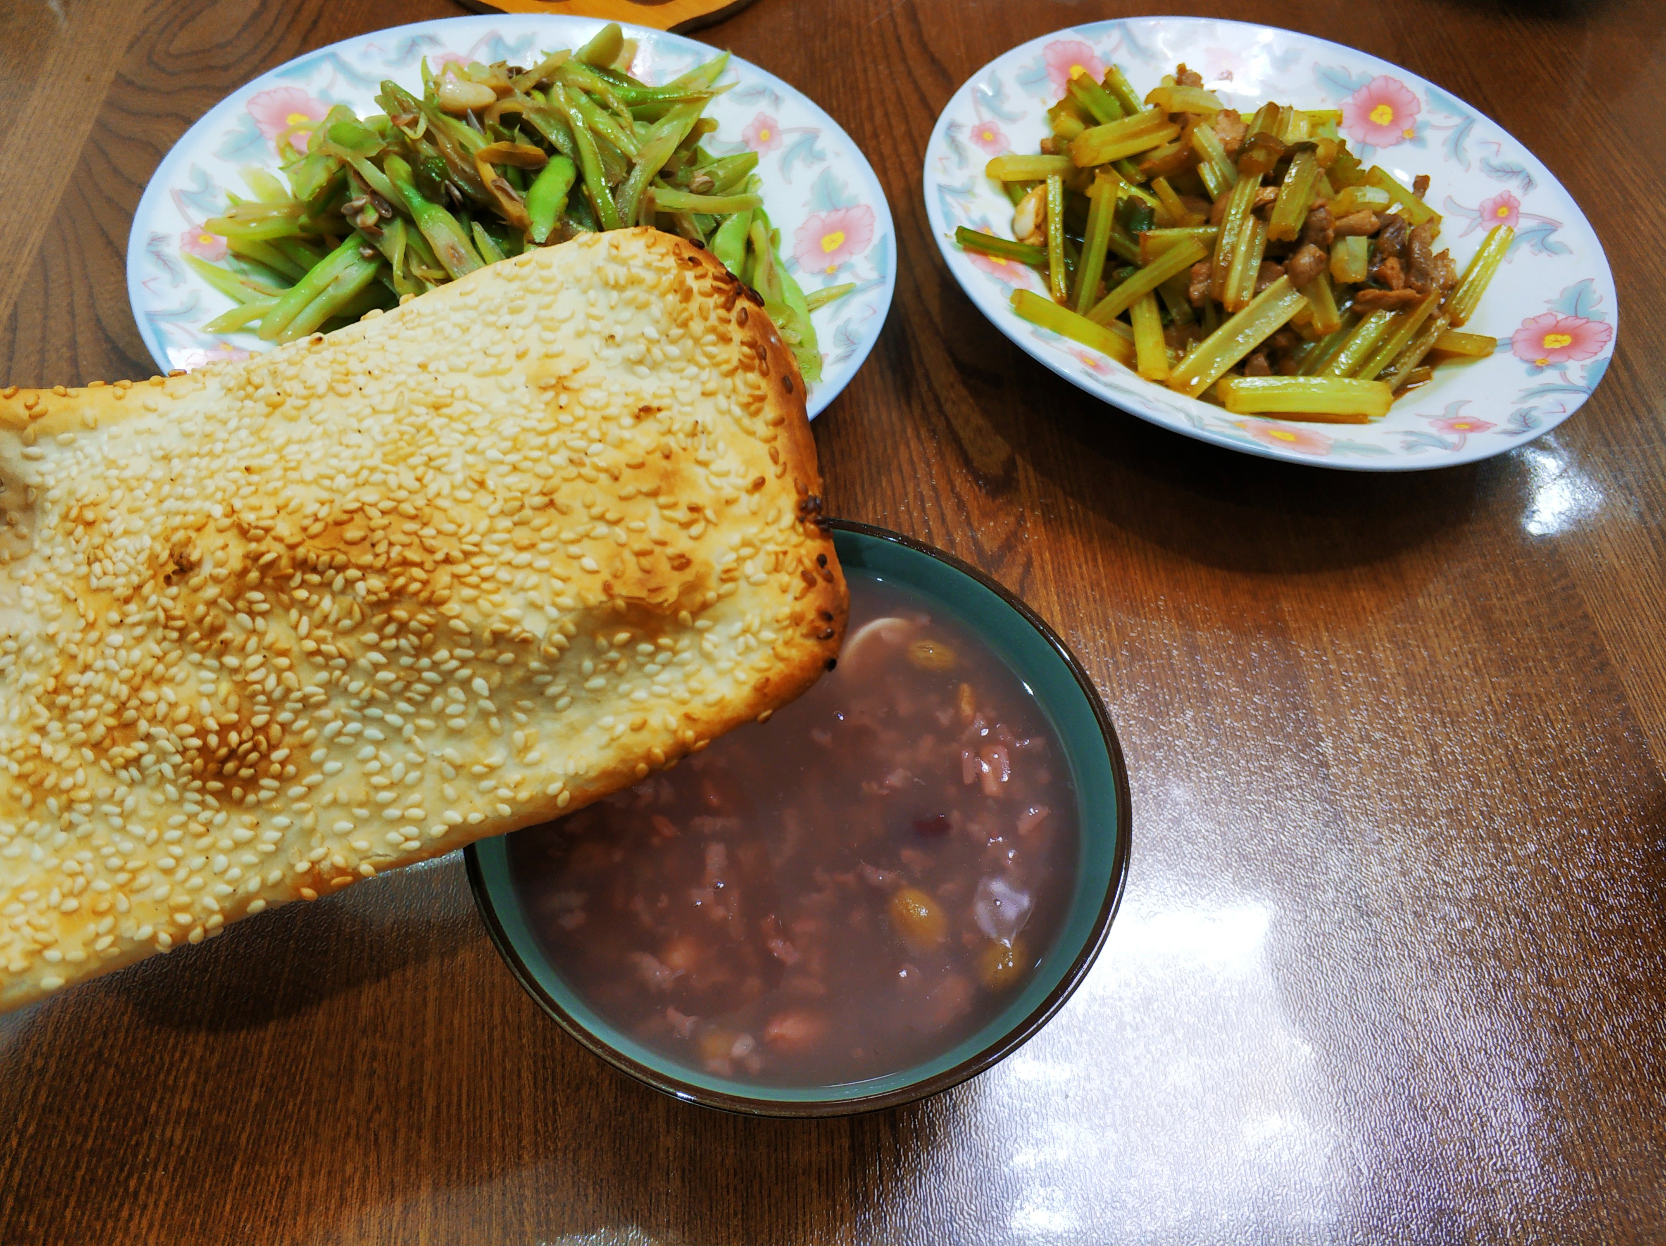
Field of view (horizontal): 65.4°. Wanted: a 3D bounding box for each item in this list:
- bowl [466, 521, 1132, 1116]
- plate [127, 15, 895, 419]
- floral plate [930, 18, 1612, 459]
[{"bbox_3d":[-0.009,0.046,0.273,0.125,0.064,0.125,0,56,-7],"label":"bowl"},{"bbox_3d":[-0.089,-0.106,0.390,0.214,0.035,0.214,0,56,-7],"label":"plate"},{"bbox_3d":[0.135,-0.120,0.422,0.217,0.035,0.217,0,56,-7],"label":"floral plate"}]

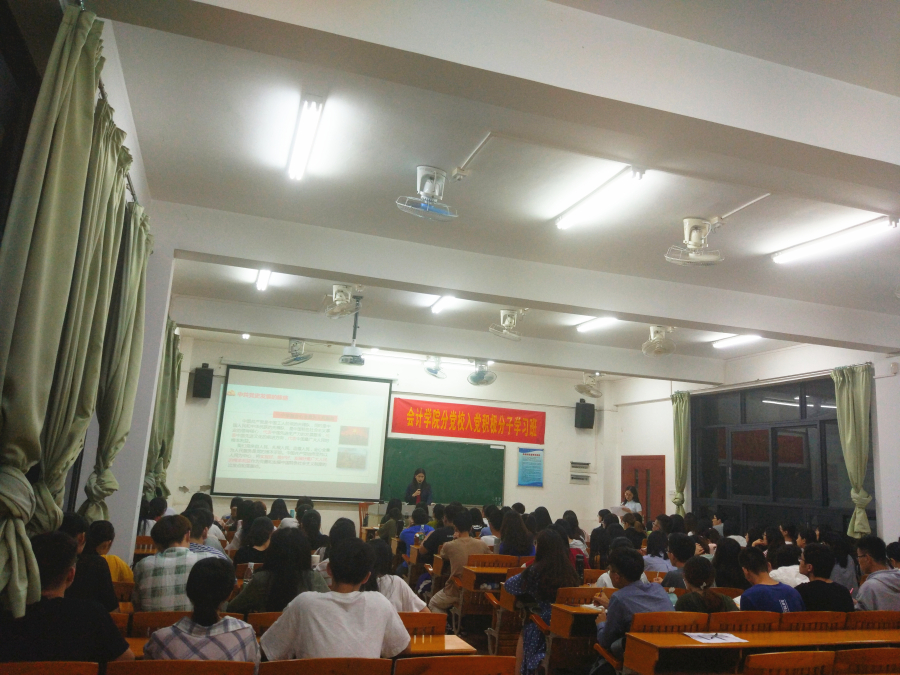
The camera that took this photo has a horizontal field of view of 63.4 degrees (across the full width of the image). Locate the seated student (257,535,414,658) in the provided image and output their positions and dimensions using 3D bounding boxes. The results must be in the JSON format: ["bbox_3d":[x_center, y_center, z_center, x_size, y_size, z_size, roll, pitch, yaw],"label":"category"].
[{"bbox_3d":[-0.512,1.445,2.919,0.580,1.250,0.750,7,-12,-17],"label":"seated student"}]

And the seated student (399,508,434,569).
[{"bbox_3d":[-0.447,2.828,9.479,0.500,1.180,0.720,7,-11,-17],"label":"seated student"}]

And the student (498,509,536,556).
[{"bbox_3d":[0.711,2.510,7.777,0.450,1.260,0.680,7,-11,-17],"label":"student"}]

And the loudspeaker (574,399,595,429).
[{"bbox_3d":[2.698,1.539,14.551,0.290,0.560,0.280,5,-12,-9],"label":"loudspeaker"}]

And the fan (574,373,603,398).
[{"bbox_3d":[2.218,0.777,11.633,0.480,0.420,0.460,0,-11,20],"label":"fan"}]

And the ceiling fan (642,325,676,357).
[{"bbox_3d":[2.779,0.044,9.694,0.460,0.400,0.460,8,-12,-22],"label":"ceiling fan"}]

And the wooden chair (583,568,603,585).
[{"bbox_3d":[1.253,2.559,6.580,0.550,0.820,0.700,7,-11,-17],"label":"wooden chair"}]

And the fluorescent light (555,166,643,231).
[{"bbox_3d":[1.093,-0.997,5.502,0.160,0.090,1.220,7,-11,-17],"label":"fluorescent light"}]

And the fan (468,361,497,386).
[{"bbox_3d":[0.589,0.570,13.033,0.480,0.470,0.480,7,-12,-17],"label":"fan"}]

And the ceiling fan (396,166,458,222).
[{"bbox_3d":[-0.153,-1.000,5.188,0.460,0.380,0.450,6,-11,-11],"label":"ceiling fan"}]

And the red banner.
[{"bbox_3d":[0.419,1.628,13.982,3.092,0.638,0.020,7,-12,-17],"label":"red banner"}]

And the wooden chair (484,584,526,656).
[{"bbox_3d":[0.578,2.479,6.377,0.560,0.820,0.720,7,-11,-17],"label":"wooden chair"}]

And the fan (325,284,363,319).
[{"bbox_3d":[-1.295,-0.422,8.810,0.440,0.410,0.440,3,-11,1],"label":"fan"}]

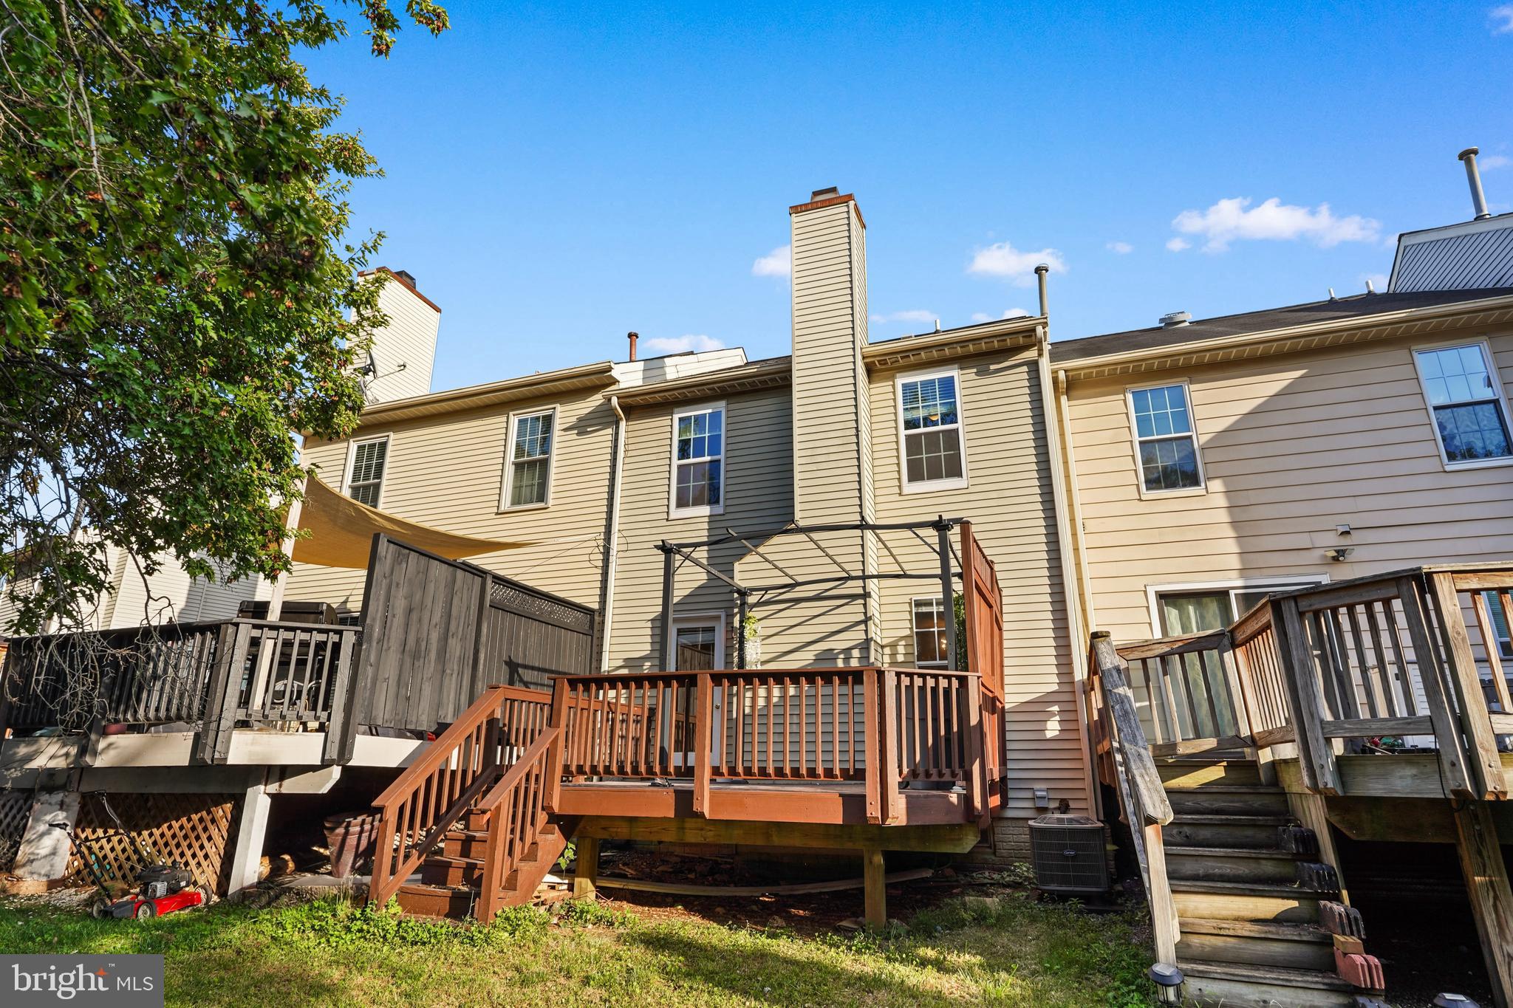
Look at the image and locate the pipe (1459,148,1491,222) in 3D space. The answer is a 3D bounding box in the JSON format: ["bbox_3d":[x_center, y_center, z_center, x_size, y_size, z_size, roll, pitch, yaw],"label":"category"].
[{"bbox_3d":[10.646,-4.743,11.797,0.230,1.180,0.230,-6,-19,19],"label":"pipe"}]

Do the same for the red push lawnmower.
[{"bbox_3d":[-5.012,2.854,6.514,0.550,0.980,1.420,-2,-18,7],"label":"red push lawnmower"}]

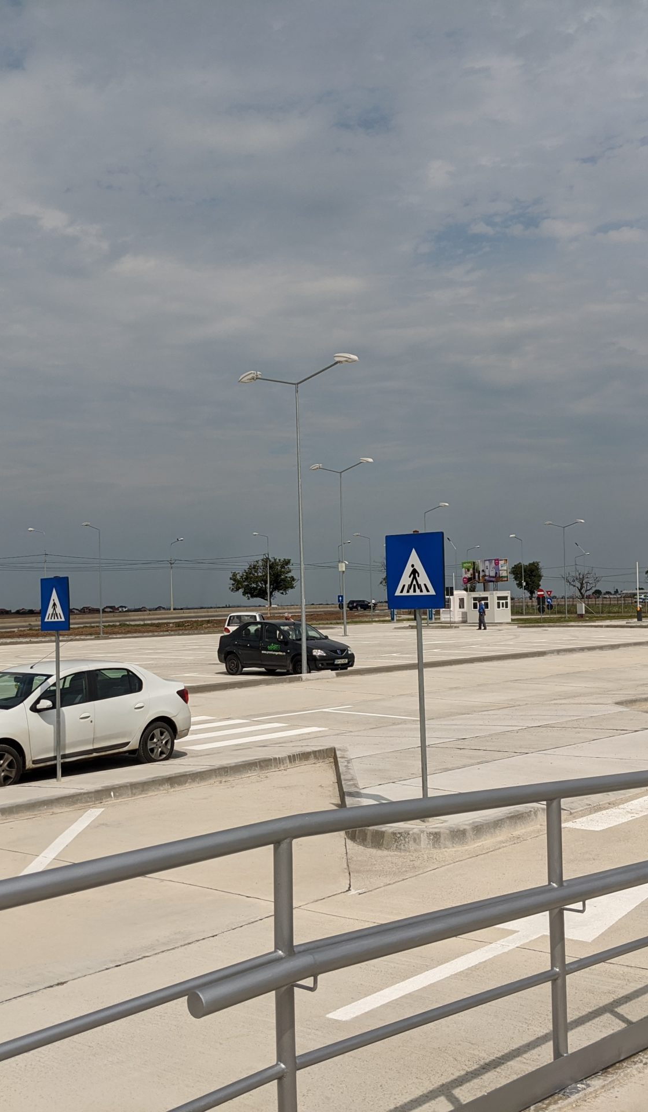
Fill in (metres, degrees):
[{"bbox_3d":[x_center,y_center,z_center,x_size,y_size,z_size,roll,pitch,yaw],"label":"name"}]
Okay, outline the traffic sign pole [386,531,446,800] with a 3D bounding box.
[{"bbox_3d":[0.807,0.991,9.595,0.620,2.400,0.100,-4,-3,44],"label":"traffic sign pole"}]

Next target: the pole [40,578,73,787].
[{"bbox_3d":[-3.313,1.539,14.401,0.500,2.530,0.080,-3,-3,34],"label":"pole"}]

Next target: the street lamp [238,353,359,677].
[{"bbox_3d":[-0.656,-1.052,31.892,4.394,8.594,0.380,-3,-3,39],"label":"street lamp"}]

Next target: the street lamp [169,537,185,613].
[{"bbox_3d":[-20.427,2.504,161.389,2.800,10.300,0.400,-4,-3,41],"label":"street lamp"}]

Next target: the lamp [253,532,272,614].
[{"bbox_3d":[-7.690,2.273,141.745,2.600,10.100,0.400,-4,-3,41],"label":"lamp"}]

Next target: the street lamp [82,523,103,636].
[{"bbox_3d":[-17.367,1.877,87.116,2.100,8.450,0.350,-4,-3,40],"label":"street lamp"}]

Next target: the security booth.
[{"bbox_3d":[11.732,3.932,88.389,4.500,2.340,2.300,-4,-3,41],"label":"security booth"}]

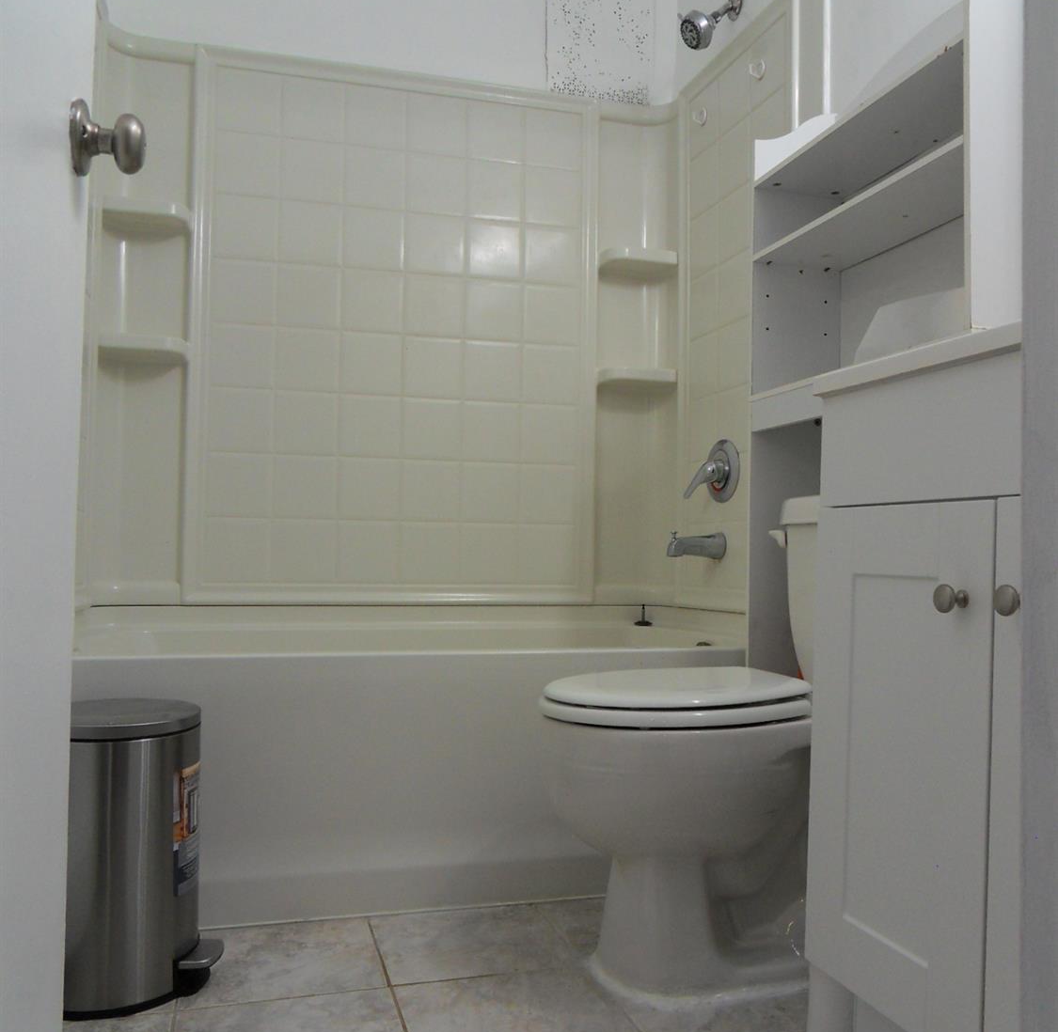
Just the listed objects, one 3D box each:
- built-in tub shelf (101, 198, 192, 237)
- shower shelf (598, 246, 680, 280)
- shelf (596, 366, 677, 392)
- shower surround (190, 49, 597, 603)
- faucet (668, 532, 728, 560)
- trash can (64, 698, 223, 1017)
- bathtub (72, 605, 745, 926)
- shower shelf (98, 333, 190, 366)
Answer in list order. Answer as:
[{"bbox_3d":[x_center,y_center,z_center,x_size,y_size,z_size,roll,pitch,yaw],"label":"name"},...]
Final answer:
[{"bbox_3d":[-0.922,-0.713,2.345,0.235,0.055,0.125,1,-2,-16],"label":"built-in tub shelf"},{"bbox_3d":[0.290,-0.700,2.697,0.230,0.055,0.125,1,-2,-16],"label":"shower shelf"},{"bbox_3d":[0.285,-0.374,2.684,0.230,0.055,0.125,1,-2,-16],"label":"shelf"},{"bbox_3d":[-0.324,-0.469,2.553,1.075,1.390,0.060,1,-2,-16],"label":"shower surround"},{"bbox_3d":[0.410,0.071,2.398,0.157,0.067,0.060,1,-2,-16],"label":"faucet"},{"bbox_3d":[-0.619,0.498,1.476,0.315,0.400,0.270,0,-2,8],"label":"trash can"},{"bbox_3d":[-0.225,0.476,2.159,1.515,0.500,0.775,1,-2,-16],"label":"bathtub"},{"bbox_3d":[-0.927,-0.393,2.333,0.235,0.060,0.125,1,-2,-16],"label":"shower shelf"}]

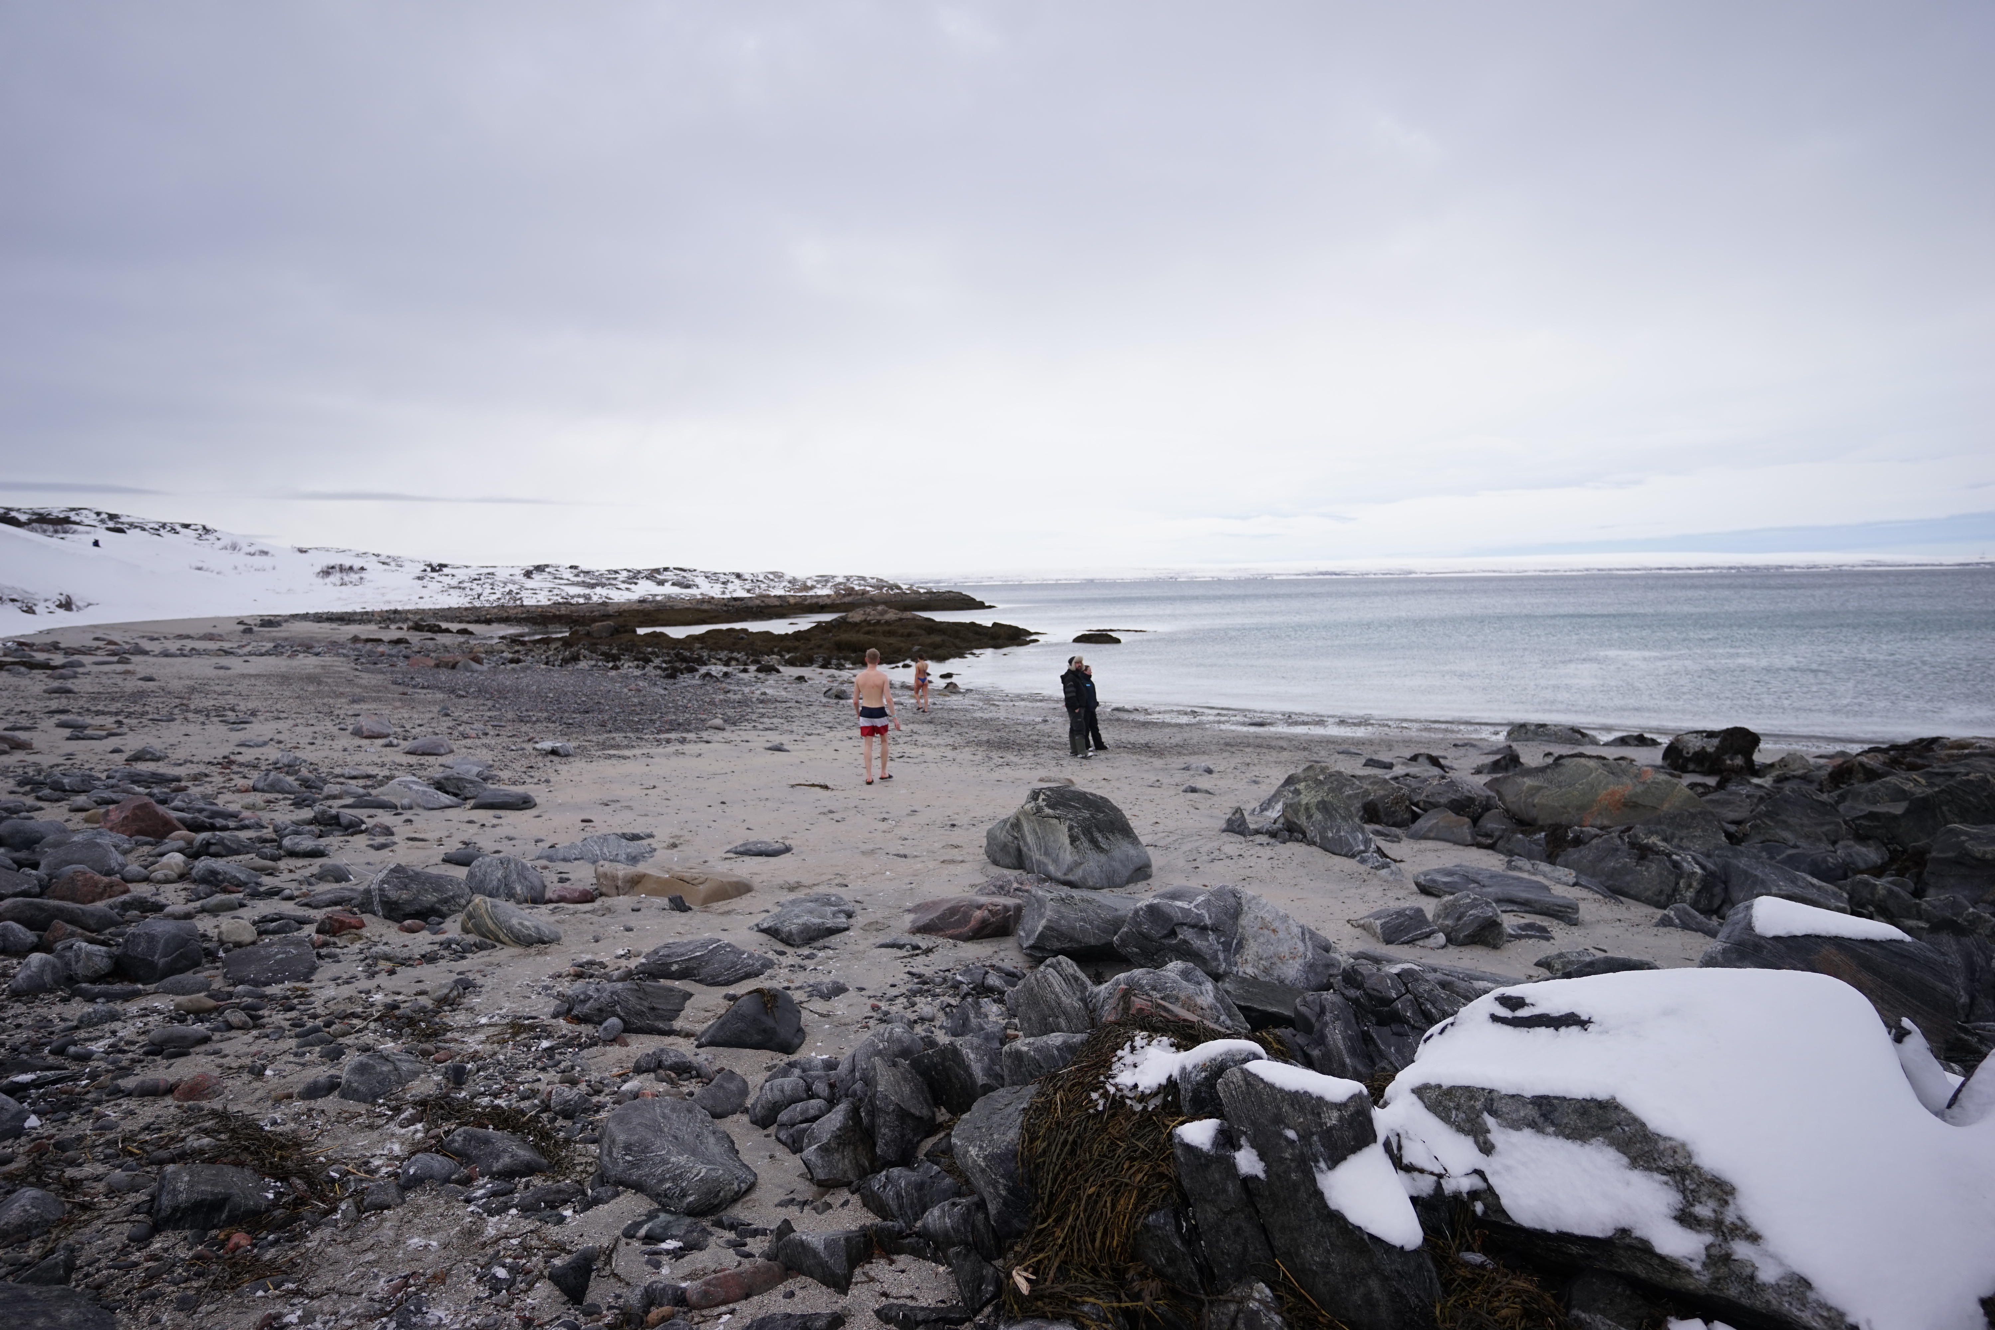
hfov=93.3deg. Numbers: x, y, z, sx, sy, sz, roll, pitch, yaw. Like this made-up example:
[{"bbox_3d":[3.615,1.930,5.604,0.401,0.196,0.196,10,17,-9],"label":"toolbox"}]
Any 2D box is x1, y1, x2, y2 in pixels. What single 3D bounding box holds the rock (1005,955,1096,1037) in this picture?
[{"bbox_3d":[0.237,1.490,4.276,0.407,0.333,0.346,0,5,10],"label":"rock"}]

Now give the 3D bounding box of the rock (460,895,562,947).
[{"bbox_3d":[-2.740,1.445,5.320,0.502,0.232,0.326,-2,5,-15],"label":"rock"}]

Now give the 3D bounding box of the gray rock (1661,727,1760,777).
[{"bbox_3d":[11.924,1.444,15.784,1.320,0.811,0.990,2,6,30],"label":"gray rock"}]

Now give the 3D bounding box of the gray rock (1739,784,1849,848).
[{"bbox_3d":[7.164,1.388,8.508,0.734,0.569,0.551,2,6,35],"label":"gray rock"}]

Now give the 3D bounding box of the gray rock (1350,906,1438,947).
[{"bbox_3d":[2.586,1.702,6.153,0.524,0.205,0.341,1,5,22],"label":"gray rock"}]

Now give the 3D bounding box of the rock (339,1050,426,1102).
[{"bbox_3d":[-2.271,1.519,3.486,0.266,0.150,0.253,-3,6,-25],"label":"rock"}]

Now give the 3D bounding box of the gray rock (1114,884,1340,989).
[{"bbox_3d":[1.298,1.548,5.409,1.250,0.474,0.650,0,5,16],"label":"gray rock"}]

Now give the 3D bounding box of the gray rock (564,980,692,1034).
[{"bbox_3d":[-1.770,1.635,4.513,0.587,0.170,0.364,0,5,10],"label":"gray rock"}]

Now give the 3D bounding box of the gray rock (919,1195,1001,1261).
[{"bbox_3d":[-0.109,1.688,2.830,0.261,0.139,0.188,-1,5,0],"label":"gray rock"}]

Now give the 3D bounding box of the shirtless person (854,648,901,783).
[{"bbox_3d":[-1.631,0.684,12.720,0.620,1.810,0.500,-1,5,5],"label":"shirtless person"}]

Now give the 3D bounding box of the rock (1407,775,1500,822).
[{"bbox_3d":[5.105,1.503,10.588,0.915,0.516,0.686,0,5,10],"label":"rock"}]

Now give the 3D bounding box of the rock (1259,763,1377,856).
[{"bbox_3d":[3.096,1.374,9.214,0.851,0.765,1.134,-4,6,-35],"label":"rock"}]

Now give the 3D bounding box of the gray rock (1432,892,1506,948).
[{"bbox_3d":[3.046,1.654,6.104,0.411,0.324,0.329,0,5,10],"label":"gray rock"}]

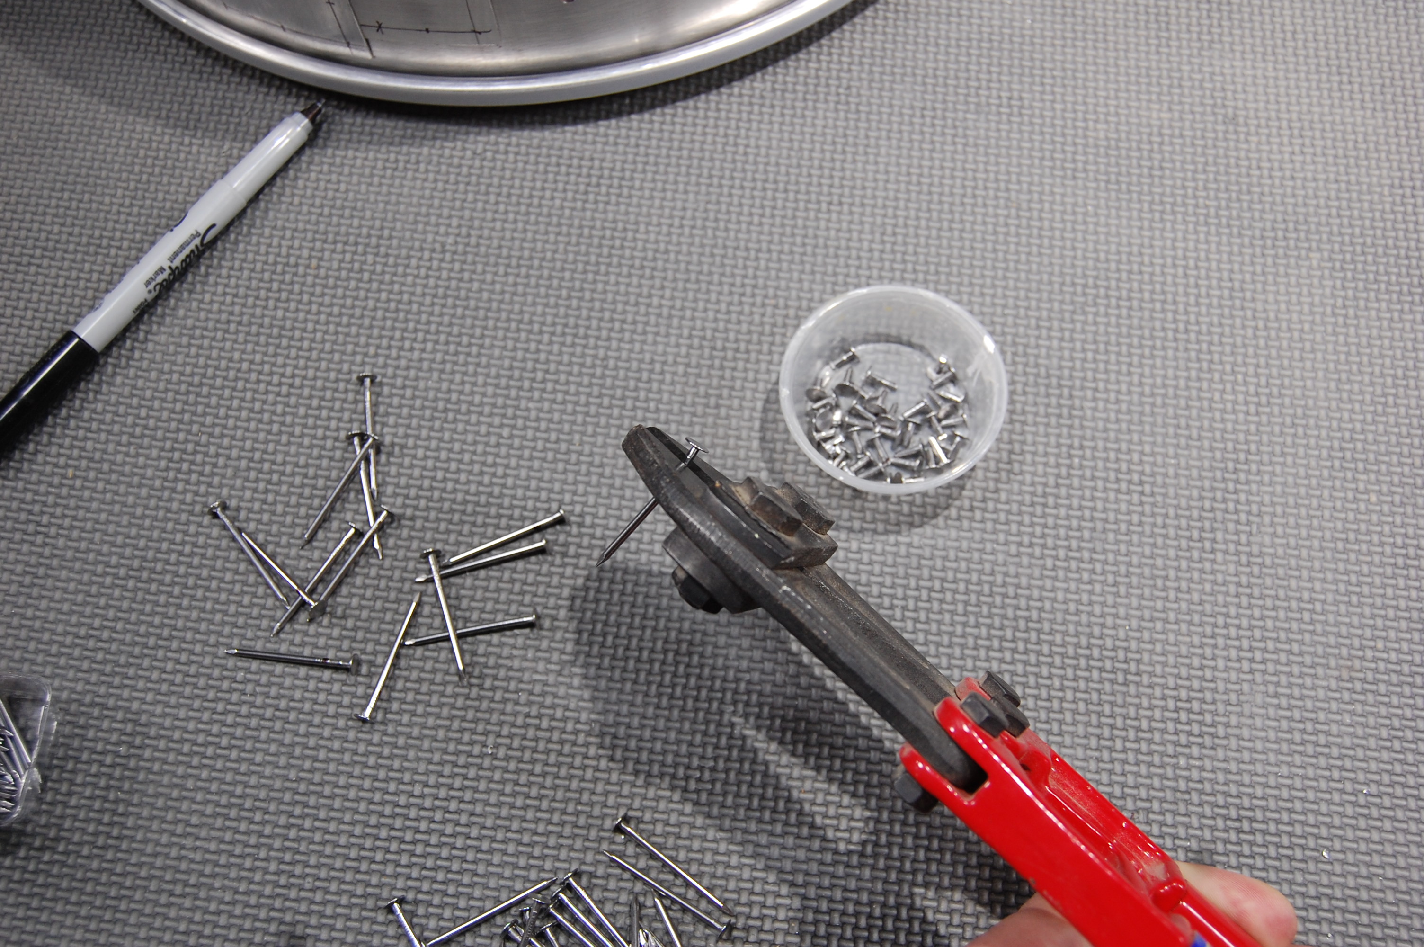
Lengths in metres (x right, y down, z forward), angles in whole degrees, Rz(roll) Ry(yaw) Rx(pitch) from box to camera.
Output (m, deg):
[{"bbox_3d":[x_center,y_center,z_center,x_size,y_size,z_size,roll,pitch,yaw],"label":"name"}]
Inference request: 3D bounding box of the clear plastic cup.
[{"bbox_3d":[0.051,-0.020,0.403,0.063,0.023,0.063,0,69,1],"label":"clear plastic cup"}]

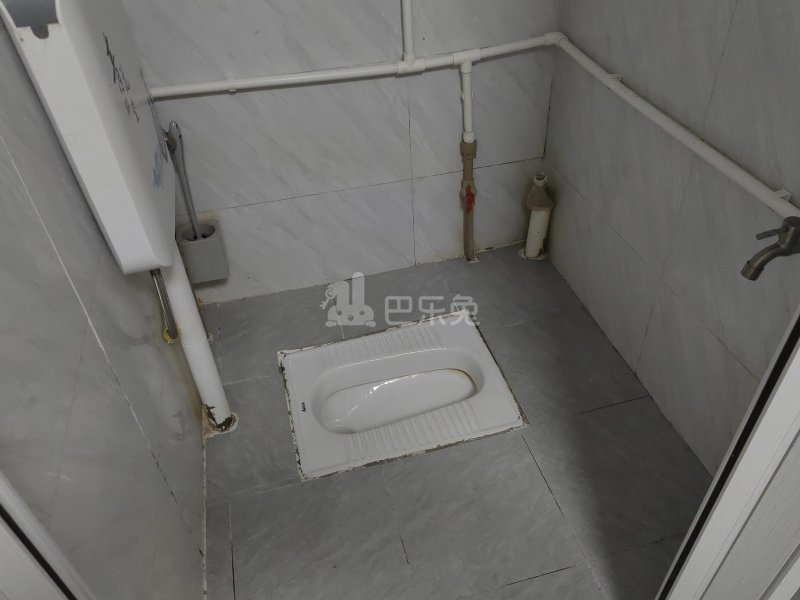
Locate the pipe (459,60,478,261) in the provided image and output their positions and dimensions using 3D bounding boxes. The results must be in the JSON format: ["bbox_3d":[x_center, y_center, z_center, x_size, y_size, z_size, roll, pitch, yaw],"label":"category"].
[{"bbox_3d":[0.175,-0.327,1.583,0.040,0.551,0.044,-3,40,3],"label":"pipe"}]

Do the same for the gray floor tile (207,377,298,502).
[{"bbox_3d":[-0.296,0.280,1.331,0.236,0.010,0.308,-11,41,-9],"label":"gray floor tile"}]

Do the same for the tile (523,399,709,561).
[{"bbox_3d":[0.432,0.334,1.214,0.307,0.010,0.299,-11,41,-9],"label":"tile"}]

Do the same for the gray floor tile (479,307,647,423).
[{"bbox_3d":[0.360,0.149,1.440,0.306,0.010,0.302,-11,41,-9],"label":"gray floor tile"}]

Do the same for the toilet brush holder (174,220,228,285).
[{"bbox_3d":[-0.474,-0.115,1.514,0.102,0.108,0.087,-11,41,-9],"label":"toilet brush holder"}]

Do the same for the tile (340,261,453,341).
[{"bbox_3d":[-0.010,0.015,1.628,0.300,0.010,0.285,-11,41,-10],"label":"tile"}]

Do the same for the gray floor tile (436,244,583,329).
[{"bbox_3d":[0.286,-0.037,1.673,0.309,0.010,0.303,-11,41,-10],"label":"gray floor tile"}]

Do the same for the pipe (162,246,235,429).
[{"bbox_3d":[-0.398,0.074,1.209,0.048,0.472,0.048,-10,40,-10],"label":"pipe"}]

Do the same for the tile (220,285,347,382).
[{"bbox_3d":[-0.298,0.077,1.571,0.300,0.010,0.303,-11,41,-10],"label":"tile"}]

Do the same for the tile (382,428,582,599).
[{"bbox_3d":[0.140,0.392,1.166,0.296,0.010,0.296,-11,41,-9],"label":"tile"}]

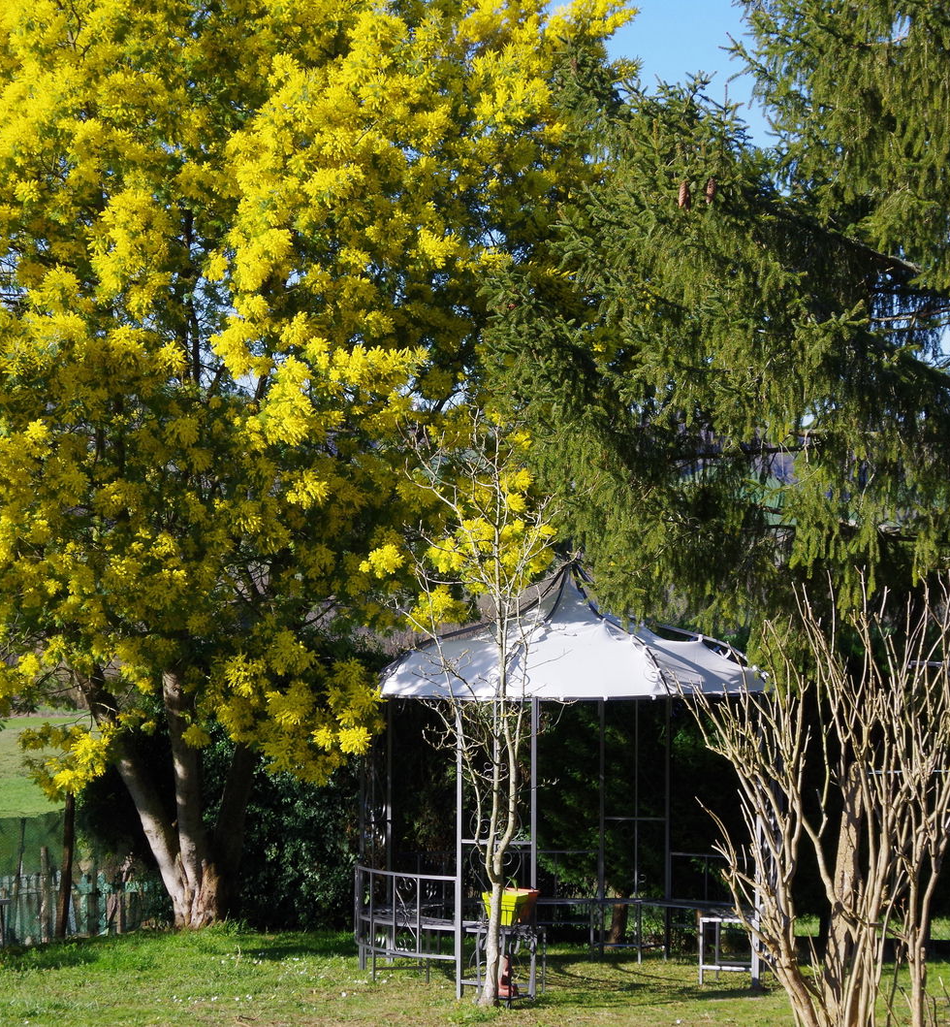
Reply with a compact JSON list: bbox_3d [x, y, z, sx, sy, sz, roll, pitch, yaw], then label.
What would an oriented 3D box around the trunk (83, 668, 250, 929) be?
[{"bbox_3d":[-2.506,2.320,26.200,1.360,2.120,0.800,0,-3,0],"label":"trunk"}]

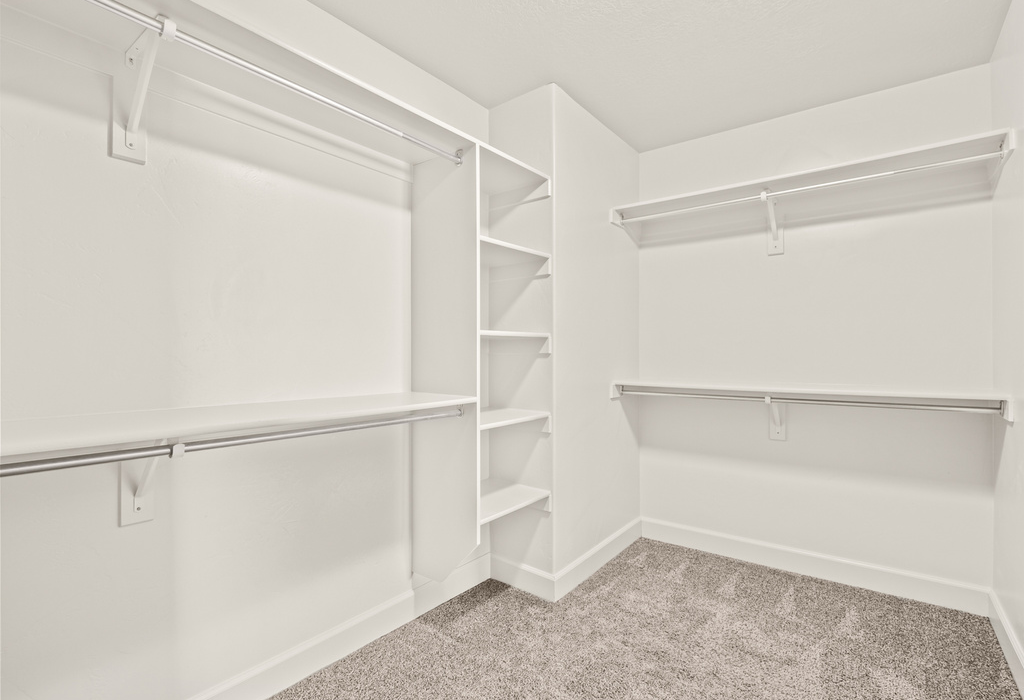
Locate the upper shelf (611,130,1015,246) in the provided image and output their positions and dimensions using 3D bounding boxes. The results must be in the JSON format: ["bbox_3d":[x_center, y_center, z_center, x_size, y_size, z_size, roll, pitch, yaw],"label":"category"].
[{"bbox_3d":[1.354,-0.772,2.421,1.615,0.100,0.425,0,-1,36],"label":"upper shelf"}]

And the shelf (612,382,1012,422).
[{"bbox_3d":[1.354,0.225,2.416,1.615,0.100,0.419,0,-1,36],"label":"shelf"}]

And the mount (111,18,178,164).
[{"bbox_3d":[-0.949,-0.670,1.225,0.322,0.288,0.076,0,-1,38],"label":"mount"}]

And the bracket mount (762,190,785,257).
[{"bbox_3d":[1.354,-0.658,2.476,0.077,0.278,0.336,0,-1,36],"label":"bracket mount"}]

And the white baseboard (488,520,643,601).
[{"bbox_3d":[0.353,1.129,2.766,0.428,0.117,1.033,0,-1,38],"label":"white baseboard"}]

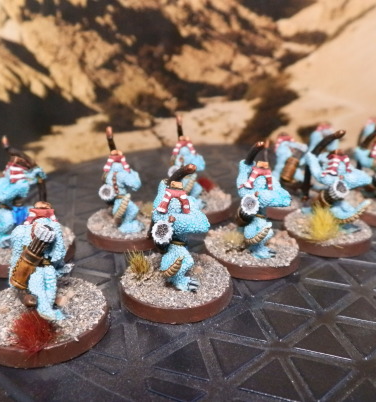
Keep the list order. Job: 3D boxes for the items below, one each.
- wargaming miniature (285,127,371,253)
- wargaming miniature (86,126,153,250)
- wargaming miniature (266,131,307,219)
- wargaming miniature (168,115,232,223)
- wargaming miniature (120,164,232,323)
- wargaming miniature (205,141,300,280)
[{"bbox_3d":[0.040,-0.004,0.120,0.025,0.029,0.027,-7,23,-19],"label":"wargaming miniature"},{"bbox_3d":[-0.016,-0.005,0.121,0.025,0.030,0.027,2,22,3],"label":"wargaming miniature"},{"bbox_3d":[0.032,-0.010,0.144,0.025,0.024,0.027,-3,22,-11],"label":"wargaming miniature"},{"bbox_3d":[0.002,-0.012,0.139,0.025,0.029,0.027,4,22,7],"label":"wargaming miniature"},{"bbox_3d":[-0.002,0.007,0.094,0.025,0.028,0.027,3,22,5],"label":"wargaming miniature"},{"bbox_3d":[0.017,0.001,0.109,0.025,0.029,0.027,3,22,4],"label":"wargaming miniature"}]

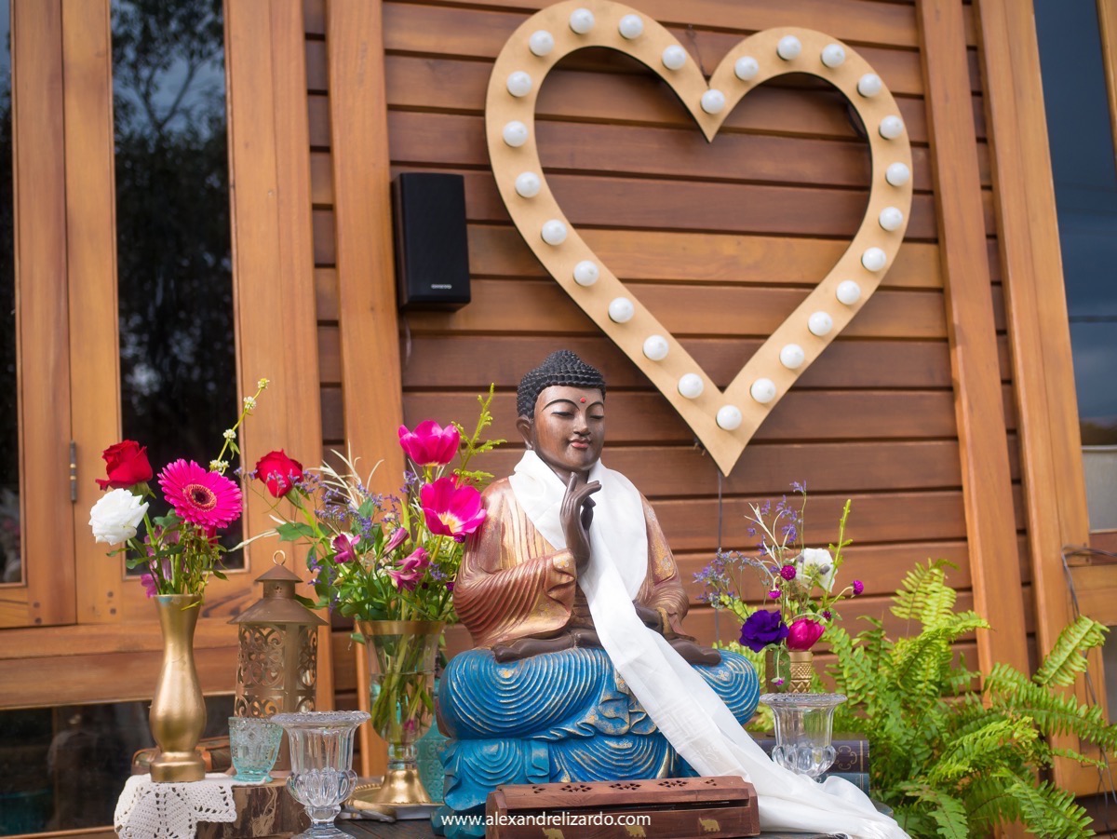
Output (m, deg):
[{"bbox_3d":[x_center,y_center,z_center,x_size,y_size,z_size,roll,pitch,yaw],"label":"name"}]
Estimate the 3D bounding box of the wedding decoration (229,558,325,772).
[{"bbox_3d":[-0.379,0.327,2.190,0.126,0.289,0.126,1,-8,-6],"label":"wedding decoration"}]

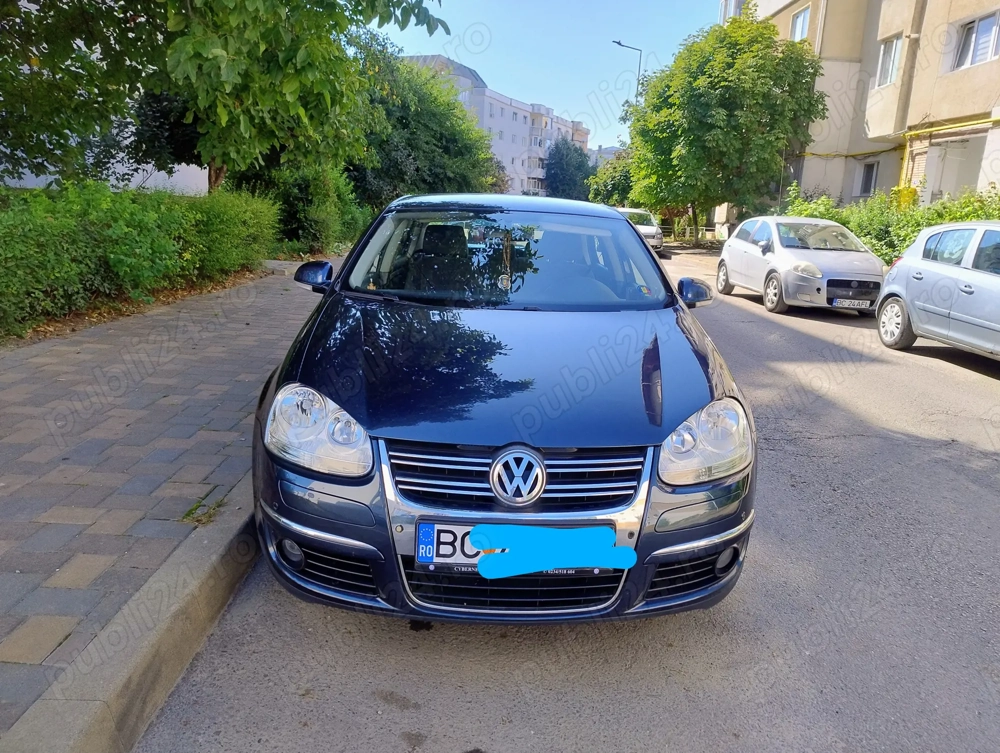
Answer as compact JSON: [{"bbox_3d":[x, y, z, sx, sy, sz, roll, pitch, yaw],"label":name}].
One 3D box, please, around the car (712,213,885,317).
[{"bbox_3d":[5.090,-1.956,11.847,1.720,1.490,4.030,2,13,0],"label":"car"}]

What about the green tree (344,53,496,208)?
[{"bbox_3d":[-2.802,-7.344,22.951,5.800,6.230,5.800,2,13,0],"label":"green tree"}]

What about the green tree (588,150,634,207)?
[{"bbox_3d":[5.976,-9.492,36.748,3.400,4.710,3.400,2,13,0],"label":"green tree"}]

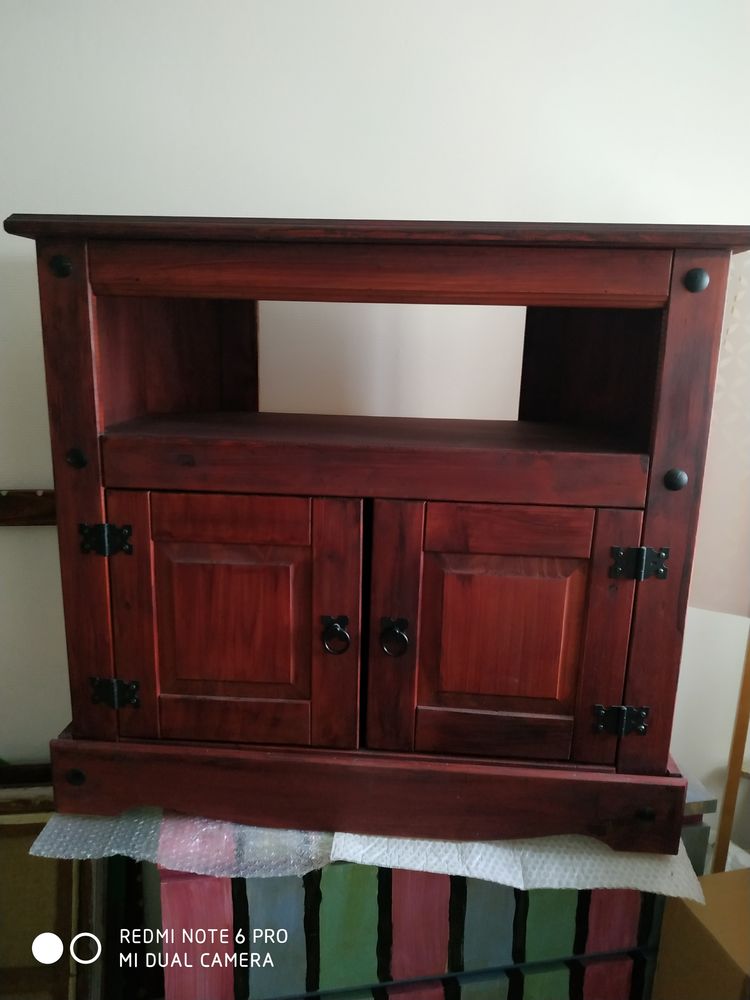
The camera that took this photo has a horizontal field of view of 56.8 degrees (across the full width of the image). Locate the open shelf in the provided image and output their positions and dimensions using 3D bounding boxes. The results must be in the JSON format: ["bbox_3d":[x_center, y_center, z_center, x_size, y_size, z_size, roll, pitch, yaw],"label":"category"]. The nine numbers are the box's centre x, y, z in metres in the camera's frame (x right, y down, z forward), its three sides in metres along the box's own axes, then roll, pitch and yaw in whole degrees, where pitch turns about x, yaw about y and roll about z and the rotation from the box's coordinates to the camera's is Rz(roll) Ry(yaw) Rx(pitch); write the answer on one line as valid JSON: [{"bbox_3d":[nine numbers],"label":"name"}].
[{"bbox_3d":[0.005,-0.072,1.014,0.690,0.066,0.370,2,12,4],"label":"open shelf"}]

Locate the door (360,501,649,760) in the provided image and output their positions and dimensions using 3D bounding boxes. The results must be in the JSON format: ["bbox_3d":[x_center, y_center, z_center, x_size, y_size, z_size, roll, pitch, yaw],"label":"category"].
[{"bbox_3d":[0.154,0.171,0.874,0.323,0.342,0.022,2,12,4],"label":"door"}]

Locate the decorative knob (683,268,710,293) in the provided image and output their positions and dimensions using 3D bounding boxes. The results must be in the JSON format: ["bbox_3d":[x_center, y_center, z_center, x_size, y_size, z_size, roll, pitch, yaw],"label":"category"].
[{"bbox_3d":[0.349,-0.238,0.752,0.027,0.027,0.014,2,12,4],"label":"decorative knob"}]

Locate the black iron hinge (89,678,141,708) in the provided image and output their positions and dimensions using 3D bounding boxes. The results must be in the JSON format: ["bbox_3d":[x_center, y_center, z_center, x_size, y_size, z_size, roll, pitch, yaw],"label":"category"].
[{"bbox_3d":[-0.343,0.257,0.914,0.066,0.039,0.009,2,12,4],"label":"black iron hinge"}]

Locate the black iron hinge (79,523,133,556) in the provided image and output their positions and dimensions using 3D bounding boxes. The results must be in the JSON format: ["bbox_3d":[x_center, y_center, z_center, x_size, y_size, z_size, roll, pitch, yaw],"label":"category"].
[{"bbox_3d":[-0.338,0.051,0.869,0.066,0.039,0.009,2,12,4],"label":"black iron hinge"}]

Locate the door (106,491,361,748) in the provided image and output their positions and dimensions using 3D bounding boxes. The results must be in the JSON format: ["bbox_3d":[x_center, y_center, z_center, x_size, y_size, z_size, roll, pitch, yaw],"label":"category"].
[{"bbox_3d":[-0.178,0.158,0.896,0.325,0.342,0.022,2,12,4],"label":"door"}]

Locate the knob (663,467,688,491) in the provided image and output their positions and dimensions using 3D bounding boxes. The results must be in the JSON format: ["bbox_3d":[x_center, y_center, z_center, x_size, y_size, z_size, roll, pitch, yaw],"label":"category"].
[{"bbox_3d":[0.346,-0.024,0.798,0.027,0.027,0.014,2,12,4],"label":"knob"}]

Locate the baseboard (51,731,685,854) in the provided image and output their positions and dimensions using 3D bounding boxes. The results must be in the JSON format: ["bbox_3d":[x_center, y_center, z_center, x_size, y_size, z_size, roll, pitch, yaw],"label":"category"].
[{"bbox_3d":[-0.020,0.382,0.907,0.815,0.100,0.030,2,12,4],"label":"baseboard"}]

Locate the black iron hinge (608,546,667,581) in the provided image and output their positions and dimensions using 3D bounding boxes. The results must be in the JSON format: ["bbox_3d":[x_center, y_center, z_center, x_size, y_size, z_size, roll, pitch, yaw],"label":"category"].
[{"bbox_3d":[0.317,0.076,0.825,0.067,0.039,0.009,2,12,4],"label":"black iron hinge"}]

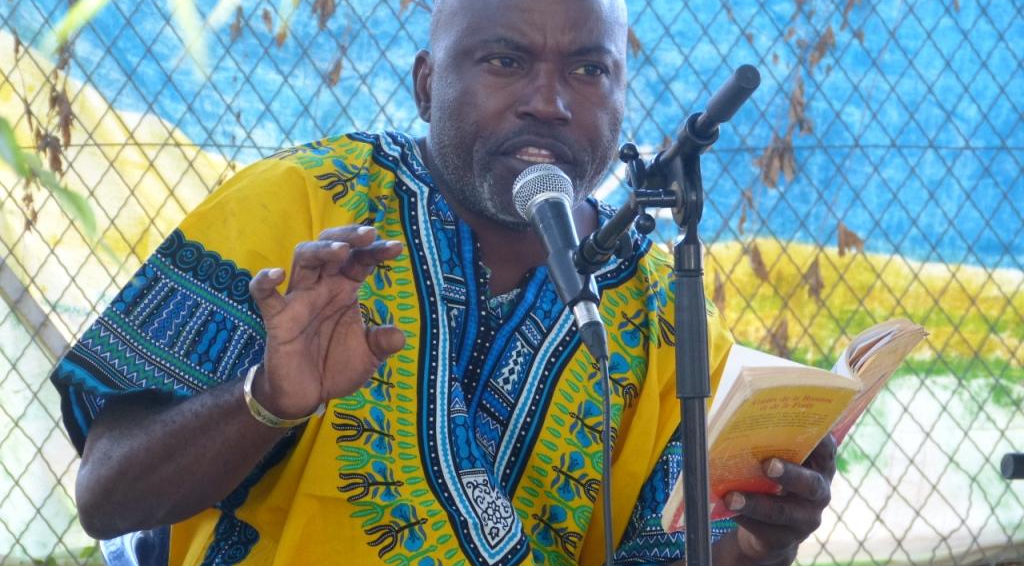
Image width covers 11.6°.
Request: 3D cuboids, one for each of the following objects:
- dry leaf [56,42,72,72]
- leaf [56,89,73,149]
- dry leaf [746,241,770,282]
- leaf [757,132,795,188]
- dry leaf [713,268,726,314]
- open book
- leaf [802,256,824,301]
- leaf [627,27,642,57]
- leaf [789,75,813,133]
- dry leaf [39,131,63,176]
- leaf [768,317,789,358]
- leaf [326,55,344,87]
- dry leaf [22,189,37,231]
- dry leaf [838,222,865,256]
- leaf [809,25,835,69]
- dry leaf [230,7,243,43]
[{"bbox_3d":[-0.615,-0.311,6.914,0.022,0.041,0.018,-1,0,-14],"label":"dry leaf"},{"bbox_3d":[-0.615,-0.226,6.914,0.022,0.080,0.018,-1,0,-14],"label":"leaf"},{"bbox_3d":[0.373,-0.033,7.604,0.036,0.060,0.022,0,1,16],"label":"dry leaf"},{"bbox_3d":[0.399,-0.187,7.611,0.058,0.085,0.035,0,1,16],"label":"leaf"},{"bbox_3d":[0.296,0.012,7.186,0.020,0.063,0.016,-1,0,-14],"label":"dry leaf"},{"bbox_3d":[0.229,0.115,4.100,0.200,0.055,0.172,-18,-23,-41],"label":"open book"},{"bbox_3d":[0.433,-0.006,7.225,0.032,0.066,0.024,-1,0,-14],"label":"leaf"},{"bbox_3d":[0.174,-0.342,7.151,0.023,0.043,0.018,-1,0,-14],"label":"leaf"},{"bbox_3d":[0.414,-0.256,7.220,0.035,0.083,0.024,-1,0,-14],"label":"leaf"},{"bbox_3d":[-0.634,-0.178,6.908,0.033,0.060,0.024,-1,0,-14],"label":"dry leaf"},{"bbox_3d":[0.403,0.083,7.612,0.030,0.060,0.018,0,1,16],"label":"leaf"},{"bbox_3d":[-0.261,-0.313,7.445,0.027,0.047,0.016,0,1,16],"label":"leaf"},{"bbox_3d":[-0.703,-0.106,7.330,0.020,0.061,0.012,0,1,16],"label":"dry leaf"},{"bbox_3d":[0.489,-0.064,7.241,0.037,0.049,0.024,-1,0,-14],"label":"dry leaf"},{"bbox_3d":[0.469,-0.357,7.628,0.039,0.067,0.024,0,1,16],"label":"leaf"},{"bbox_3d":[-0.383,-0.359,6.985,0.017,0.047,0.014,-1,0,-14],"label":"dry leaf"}]

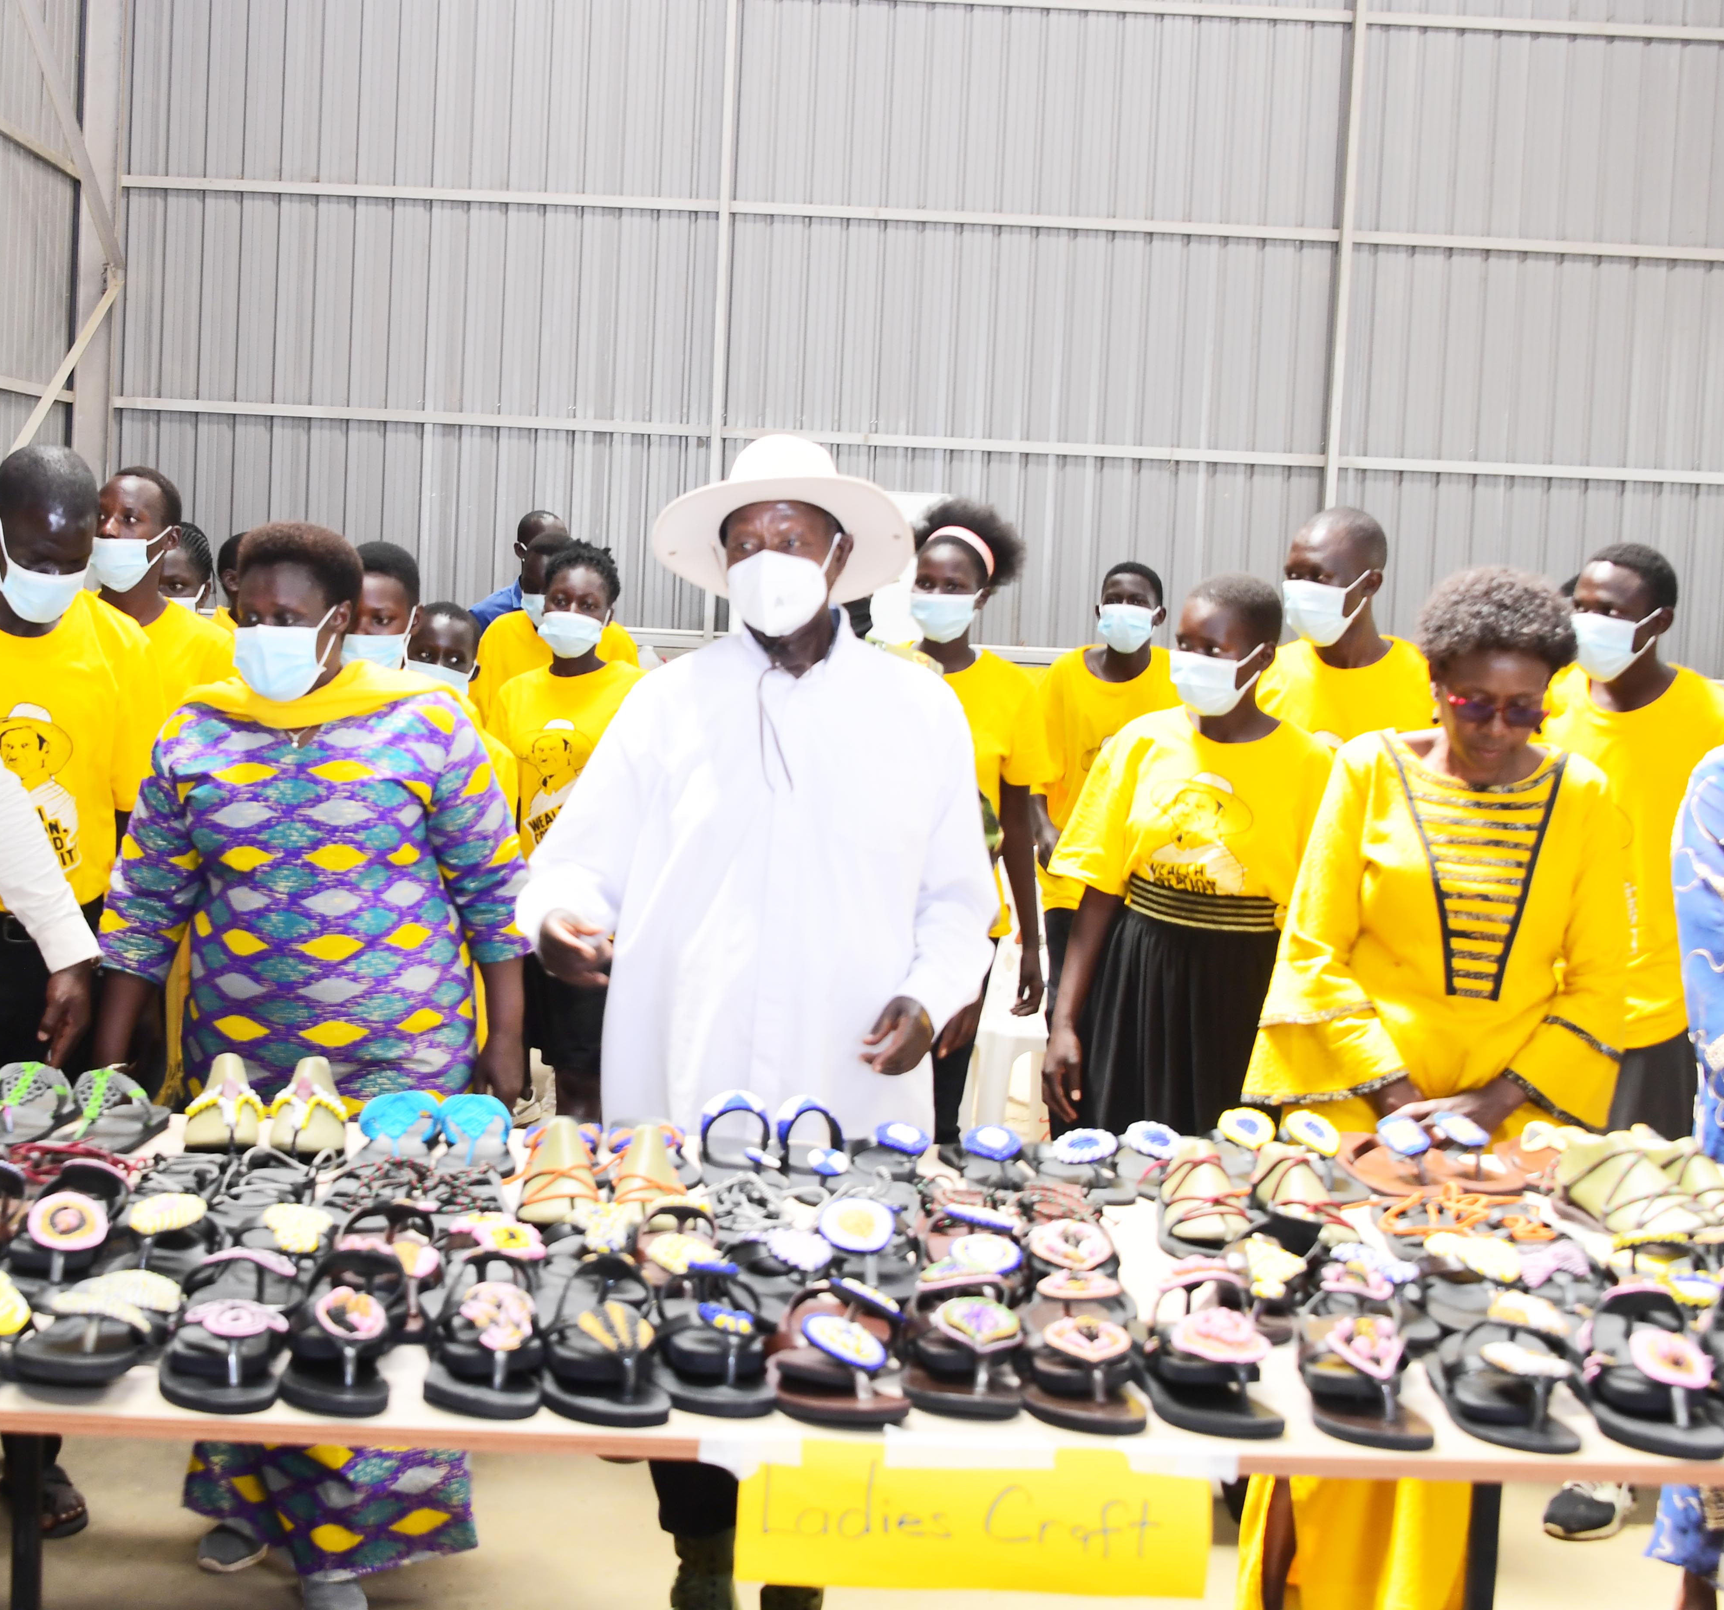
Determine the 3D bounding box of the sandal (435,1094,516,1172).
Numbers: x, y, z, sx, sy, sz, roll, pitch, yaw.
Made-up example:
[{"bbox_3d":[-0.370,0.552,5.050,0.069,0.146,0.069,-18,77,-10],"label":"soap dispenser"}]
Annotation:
[{"bbox_3d":[-0.519,0.435,3.098,0.105,0.080,0.260,2,3,-9],"label":"sandal"}]

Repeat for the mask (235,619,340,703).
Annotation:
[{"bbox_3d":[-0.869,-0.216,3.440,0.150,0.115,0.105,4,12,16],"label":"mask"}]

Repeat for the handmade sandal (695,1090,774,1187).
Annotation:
[{"bbox_3d":[-0.154,0.426,3.014,0.100,0.095,0.265,2,5,-8],"label":"handmade sandal"}]

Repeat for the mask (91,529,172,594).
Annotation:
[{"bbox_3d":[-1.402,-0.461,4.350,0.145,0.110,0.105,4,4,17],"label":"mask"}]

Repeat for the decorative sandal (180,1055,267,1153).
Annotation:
[{"bbox_3d":[-0.844,0.391,3.029,0.095,0.100,0.250,2,5,-11],"label":"decorative sandal"}]

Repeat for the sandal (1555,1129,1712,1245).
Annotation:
[{"bbox_3d":[1.012,0.499,3.012,0.100,0.110,0.250,2,3,-17],"label":"sandal"}]

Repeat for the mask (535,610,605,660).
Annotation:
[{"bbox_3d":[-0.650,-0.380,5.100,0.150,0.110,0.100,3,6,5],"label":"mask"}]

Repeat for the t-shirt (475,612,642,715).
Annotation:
[{"bbox_3d":[-0.726,-0.125,5.400,0.450,0.660,0.260,3,3,12],"label":"t-shirt"}]

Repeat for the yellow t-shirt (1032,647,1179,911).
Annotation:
[{"bbox_3d":[0.612,-0.057,5.300,0.460,0.610,0.250,3,3,2],"label":"yellow t-shirt"}]

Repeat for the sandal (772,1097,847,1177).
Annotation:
[{"bbox_3d":[-0.060,0.432,2.989,0.100,0.095,0.265,2,5,-4],"label":"sandal"}]

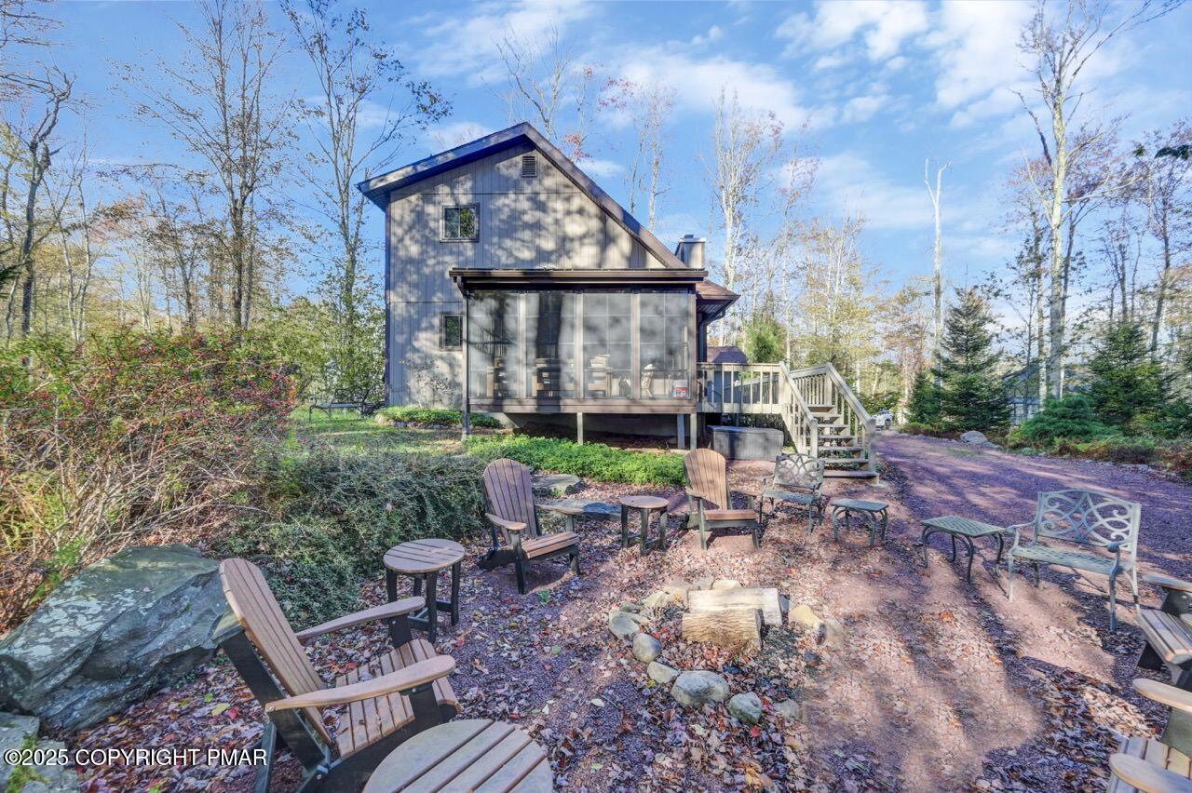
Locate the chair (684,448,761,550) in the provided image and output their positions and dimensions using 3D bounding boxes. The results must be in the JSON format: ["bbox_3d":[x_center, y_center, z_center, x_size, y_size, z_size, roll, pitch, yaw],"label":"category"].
[{"bbox_3d":[1.400,1.140,5.330,0.730,0.980,0.870,0,0,-6],"label":"chair"}]

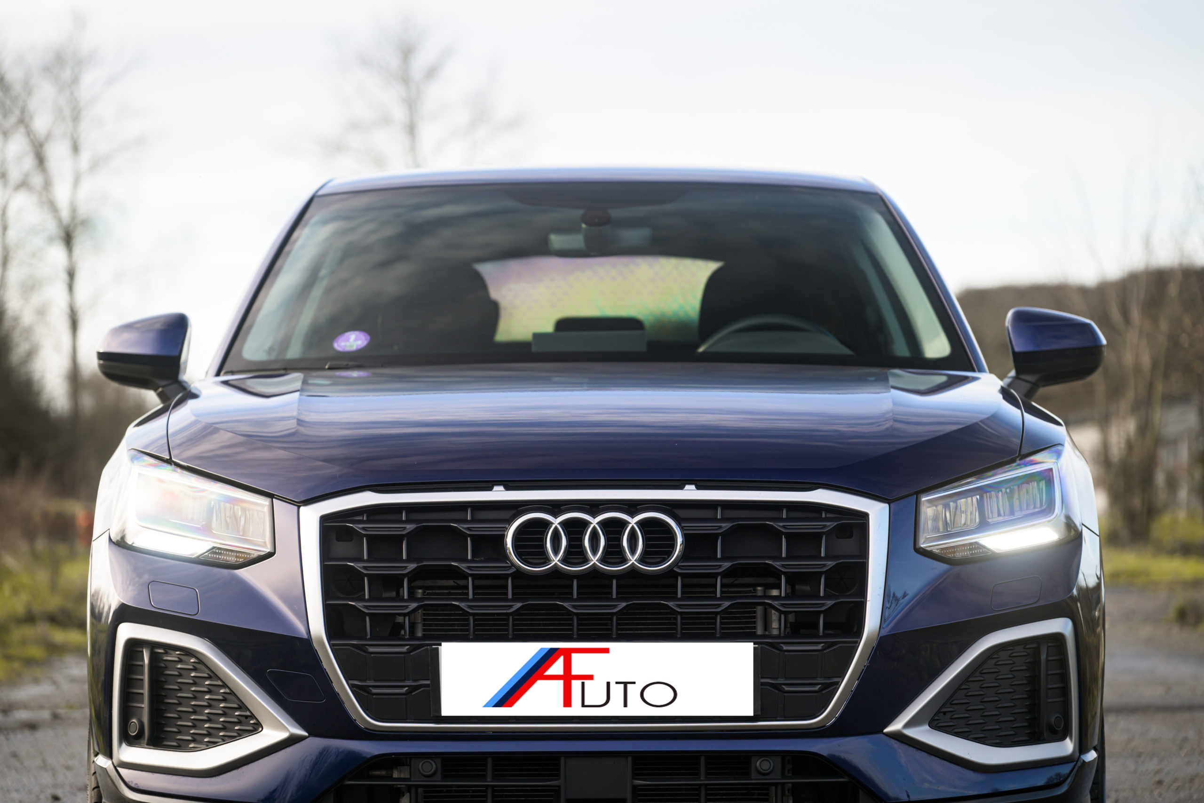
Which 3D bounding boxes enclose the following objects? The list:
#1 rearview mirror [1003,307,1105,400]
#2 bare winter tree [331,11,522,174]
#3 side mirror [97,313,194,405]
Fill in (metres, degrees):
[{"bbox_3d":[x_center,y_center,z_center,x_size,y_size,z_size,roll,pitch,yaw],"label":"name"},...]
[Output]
[{"bbox_3d":[0.904,-0.096,8.020,0.205,0.187,0.160,0,0,0],"label":"rearview mirror"},{"bbox_3d":[-2.730,-2.400,60.000,3.500,6.900,3.300,0,0,0],"label":"bare winter tree"},{"bbox_3d":[-0.915,-0.086,8.020,0.205,0.187,0.160,0,0,0],"label":"side mirror"}]

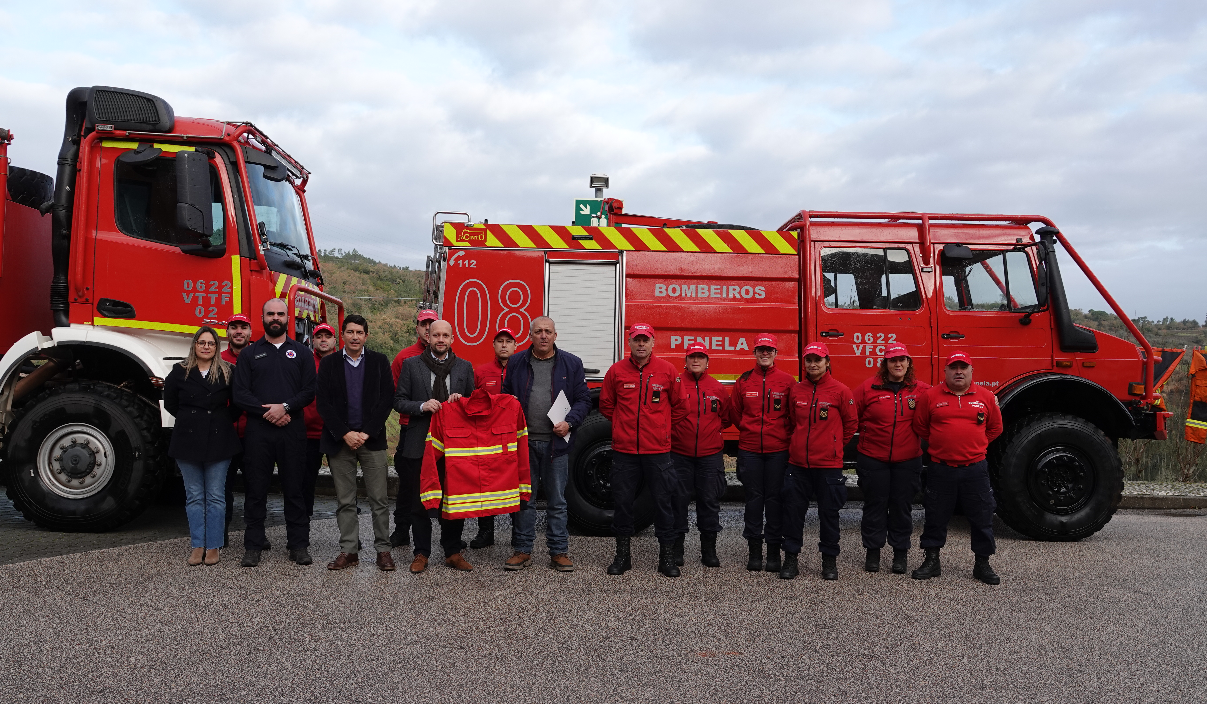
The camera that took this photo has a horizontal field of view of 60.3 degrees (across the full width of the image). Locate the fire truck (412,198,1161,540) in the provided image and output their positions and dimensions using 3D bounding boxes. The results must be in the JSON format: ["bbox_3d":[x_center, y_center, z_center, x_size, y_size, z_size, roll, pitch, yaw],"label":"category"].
[{"bbox_3d":[1.668,0.145,9.973,6.550,2.980,2.450,1,-2,0],"label":"fire truck"}]

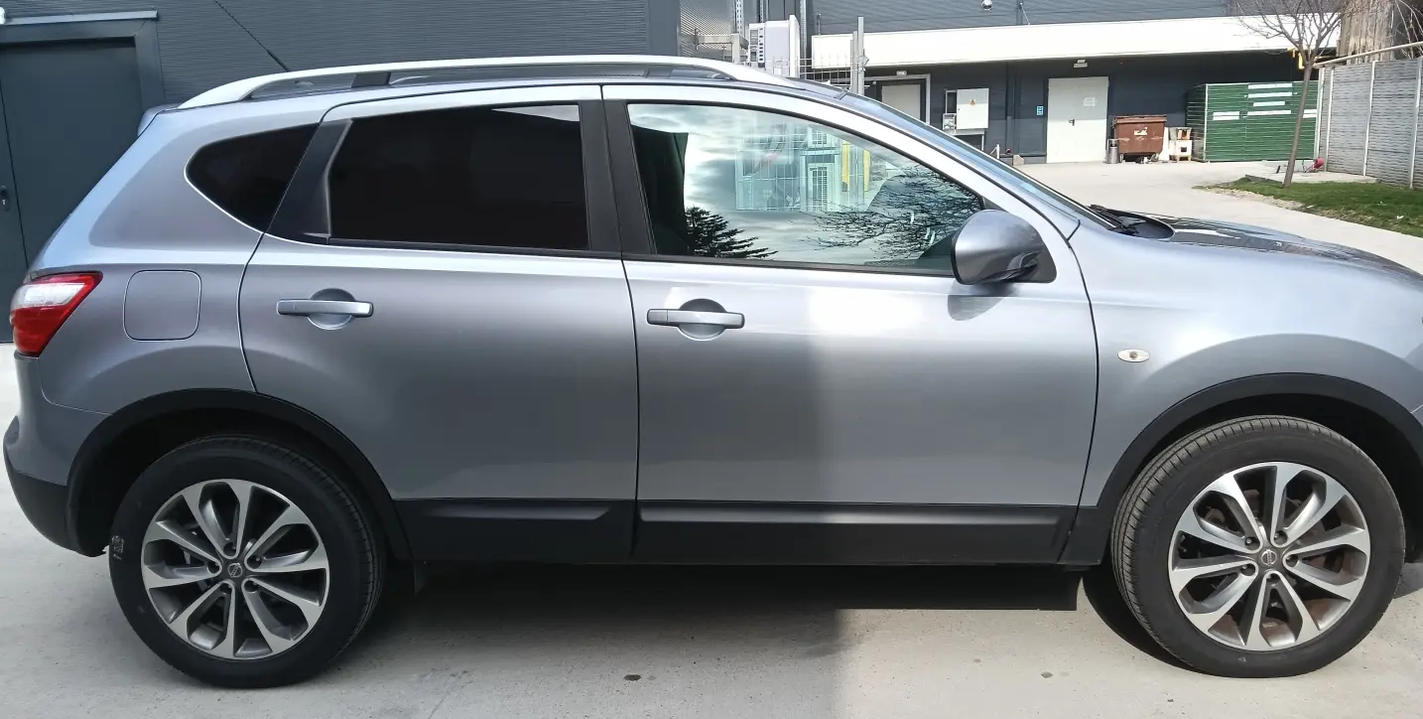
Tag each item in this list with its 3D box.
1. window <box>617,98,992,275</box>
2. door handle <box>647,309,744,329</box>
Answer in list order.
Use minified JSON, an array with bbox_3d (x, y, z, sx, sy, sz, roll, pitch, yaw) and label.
[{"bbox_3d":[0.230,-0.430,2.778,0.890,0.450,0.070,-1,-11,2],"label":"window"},{"bbox_3d":[-0.039,-0.101,2.717,0.240,0.045,0.050,-1,10,2],"label":"door handle"}]

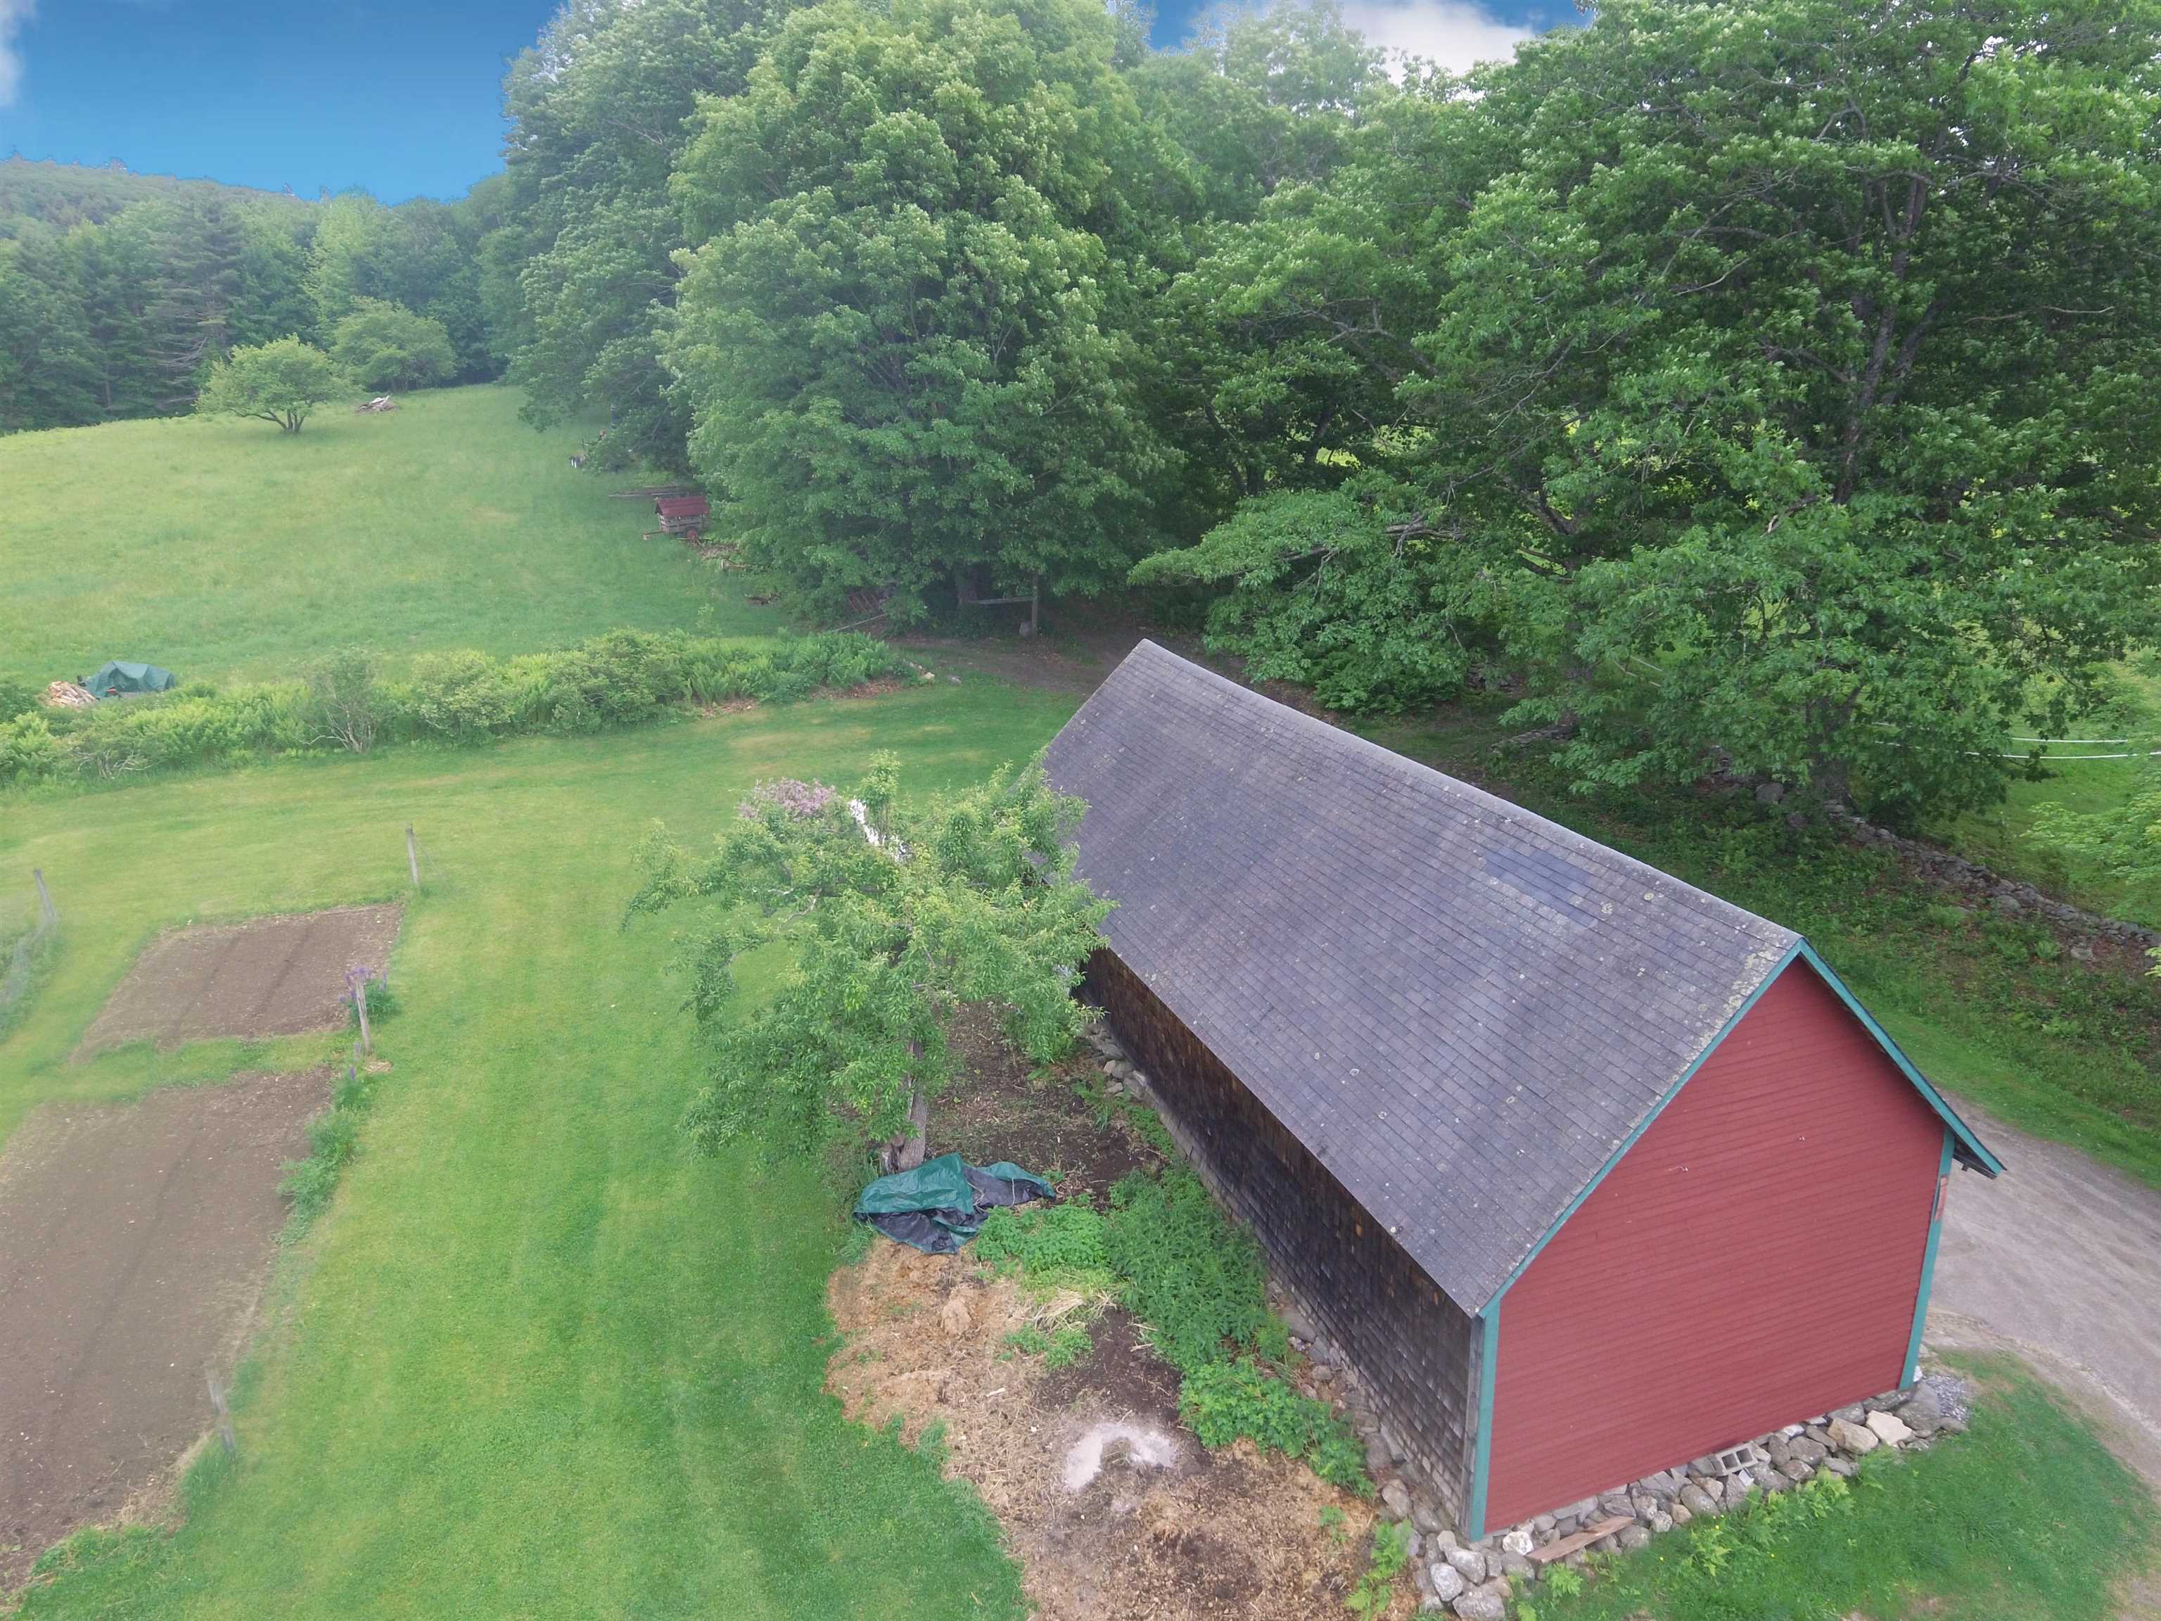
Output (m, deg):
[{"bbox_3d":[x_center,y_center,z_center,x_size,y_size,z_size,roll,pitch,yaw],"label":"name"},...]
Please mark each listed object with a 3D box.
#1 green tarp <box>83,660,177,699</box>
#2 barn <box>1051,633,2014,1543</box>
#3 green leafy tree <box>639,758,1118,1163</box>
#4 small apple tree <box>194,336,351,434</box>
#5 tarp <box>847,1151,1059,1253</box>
[{"bbox_3d":[-29.779,-4.121,38.918,2.350,1.000,1.700,-13,22,-36],"label":"green tarp"},{"bbox_3d":[3.369,1.386,15.803,5.600,4.850,12.900,-7,19,-19],"label":"barn"},{"bbox_3d":[-2.365,1.926,14.260,5.200,4.600,4.900,-3,18,-9],"label":"green leafy tree"},{"bbox_3d":[-48.529,-25.406,75.000,7.600,5.400,7.200,-11,21,-30],"label":"small apple tree"},{"bbox_3d":[-1.437,4.310,13.844,2.250,0.360,1.350,-2,18,-7],"label":"tarp"}]

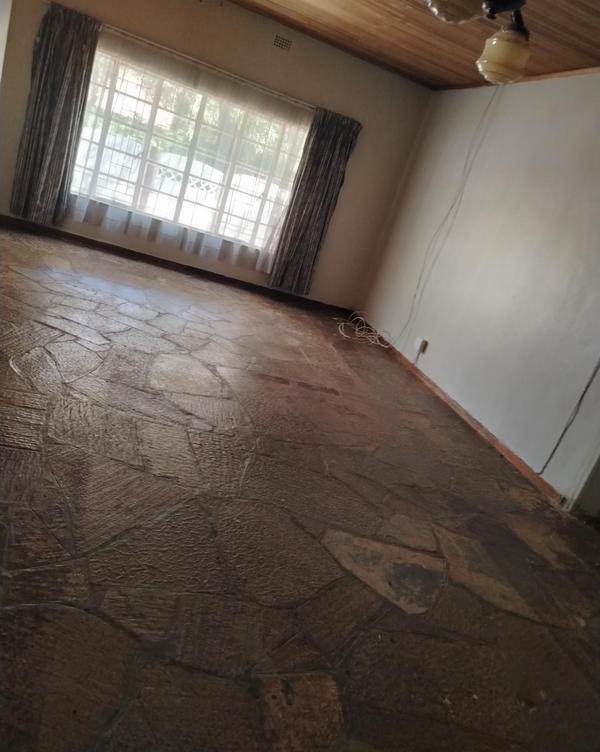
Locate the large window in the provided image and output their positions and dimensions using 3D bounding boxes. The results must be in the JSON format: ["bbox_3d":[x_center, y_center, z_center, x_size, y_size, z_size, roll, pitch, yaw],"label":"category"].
[{"bbox_3d":[-1.279,-2.560,6.496,2.610,1.612,0.120,12,19,-19],"label":"large window"}]

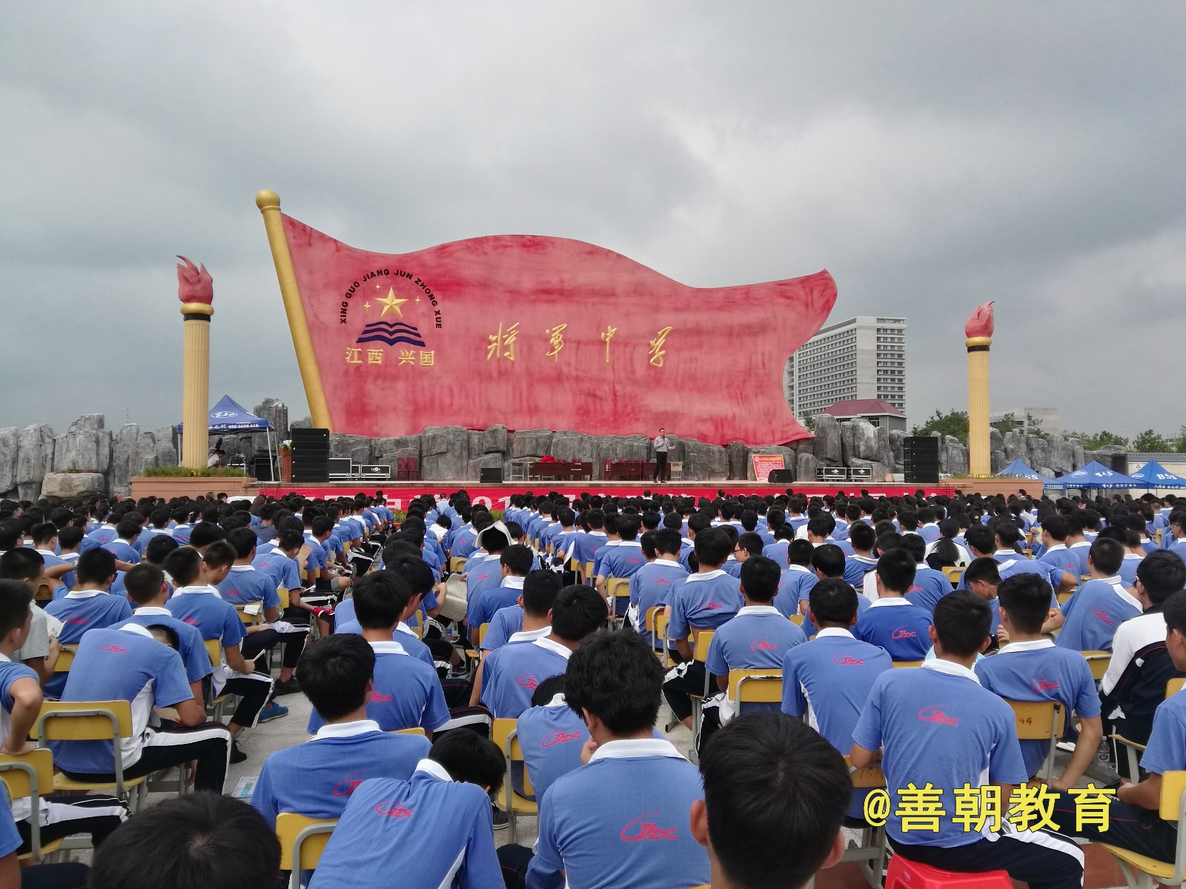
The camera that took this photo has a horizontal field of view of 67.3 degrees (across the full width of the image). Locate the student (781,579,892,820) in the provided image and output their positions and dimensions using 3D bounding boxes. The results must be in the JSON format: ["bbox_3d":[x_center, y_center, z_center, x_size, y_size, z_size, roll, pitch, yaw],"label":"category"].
[{"bbox_3d":[0.894,1.127,3.500,0.480,1.270,0.780,0,-2,-4],"label":"student"}]

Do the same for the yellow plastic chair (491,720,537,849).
[{"bbox_3d":[-0.170,1.330,3.170,0.390,0.790,0.450,0,-2,-8],"label":"yellow plastic chair"}]

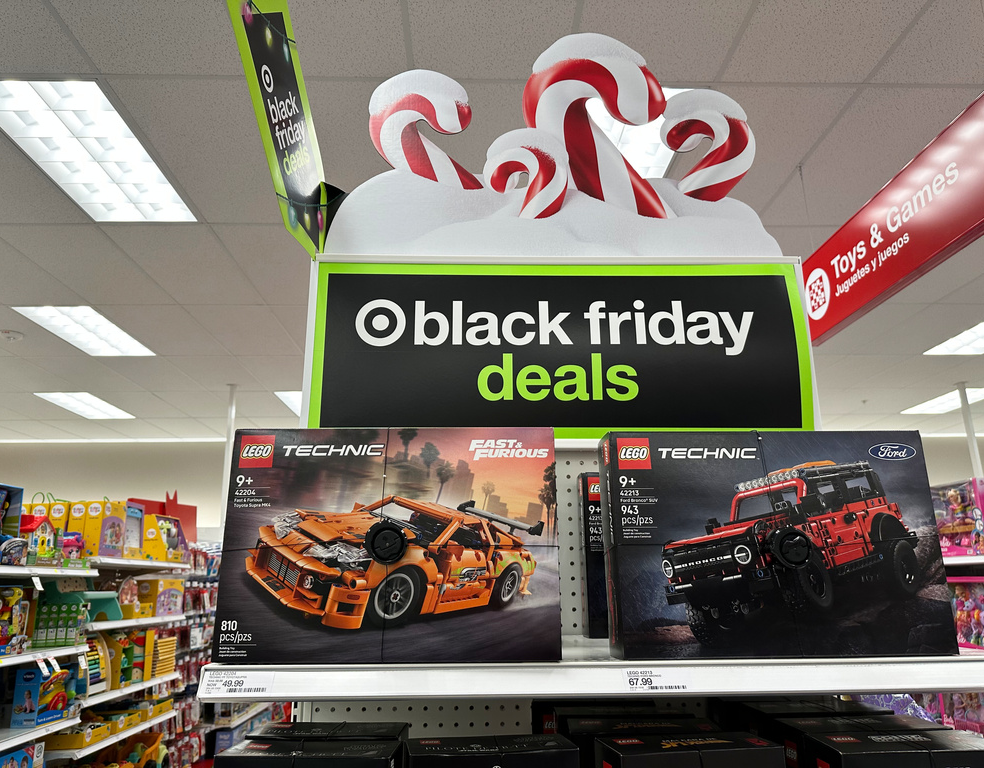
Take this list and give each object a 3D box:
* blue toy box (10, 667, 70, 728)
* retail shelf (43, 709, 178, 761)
[{"bbox_3d":[-1.991,1.386,3.189,0.115,0.240,0.290,-1,-15,2],"label":"blue toy box"},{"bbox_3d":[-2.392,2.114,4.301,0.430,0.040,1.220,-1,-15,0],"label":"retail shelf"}]

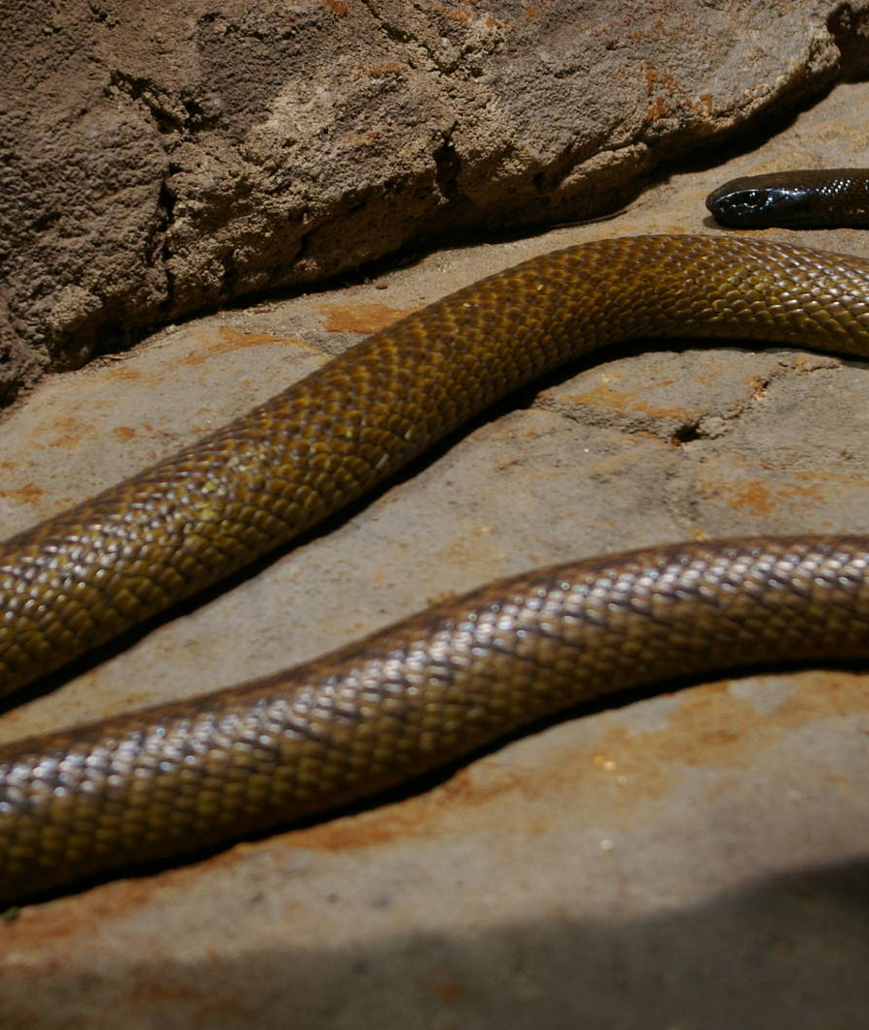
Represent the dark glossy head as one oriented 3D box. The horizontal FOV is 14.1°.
[{"bbox_3d":[0.121,-0.116,1.300,0.041,0.017,0.022,-4,32,-6],"label":"dark glossy head"}]

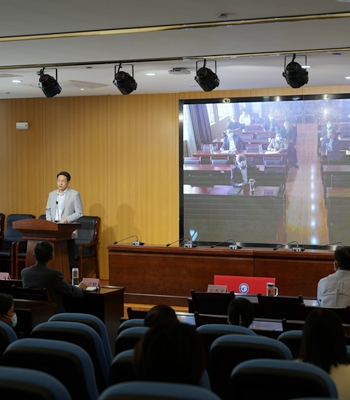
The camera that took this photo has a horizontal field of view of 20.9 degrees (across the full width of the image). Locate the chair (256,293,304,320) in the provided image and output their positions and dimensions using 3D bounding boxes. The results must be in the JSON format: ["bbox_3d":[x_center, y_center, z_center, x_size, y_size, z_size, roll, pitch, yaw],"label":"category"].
[{"bbox_3d":[0.963,1.242,8.145,0.430,0.900,0.500,1,2,24],"label":"chair"}]

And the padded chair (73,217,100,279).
[{"bbox_3d":[-1.609,0.757,15.096,0.610,1.030,0.650,1,2,25],"label":"padded chair"}]

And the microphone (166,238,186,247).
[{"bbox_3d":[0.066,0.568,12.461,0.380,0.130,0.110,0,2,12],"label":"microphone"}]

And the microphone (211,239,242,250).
[{"bbox_3d":[0.667,0.577,12.181,0.400,0.140,0.110,0,2,12],"label":"microphone"}]

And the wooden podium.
[{"bbox_3d":[-1.675,0.782,12.584,0.720,1.140,0.580,1,2,25],"label":"wooden podium"}]

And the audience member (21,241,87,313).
[{"bbox_3d":[-1.242,1.033,9.859,0.560,1.310,0.720,0,2,10],"label":"audience member"}]

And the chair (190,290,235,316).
[{"bbox_3d":[0.410,1.232,8.445,0.430,0.900,0.500,1,2,24],"label":"chair"}]

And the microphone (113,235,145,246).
[{"bbox_3d":[-0.646,0.556,13.050,0.420,0.150,0.170,1,2,25],"label":"microphone"}]

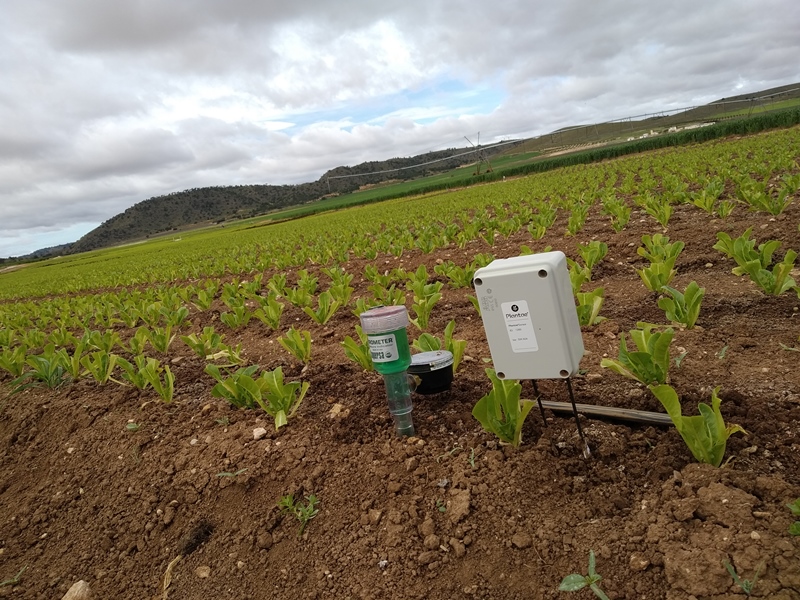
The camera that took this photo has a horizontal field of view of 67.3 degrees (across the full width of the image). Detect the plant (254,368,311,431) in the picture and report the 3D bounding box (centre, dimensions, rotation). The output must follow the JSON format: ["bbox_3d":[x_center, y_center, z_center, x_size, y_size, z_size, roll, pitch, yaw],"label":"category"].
[{"bbox_3d":[-0.242,0.201,1.255,0.114,0.122,0.117,-13,11,-13],"label":"plant"}]

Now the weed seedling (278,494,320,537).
[{"bbox_3d":[-0.149,0.323,0.906,0.060,0.060,0.056,-13,11,-14],"label":"weed seedling"}]

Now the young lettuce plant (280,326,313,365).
[{"bbox_3d":[-0.293,0.130,1.717,0.094,0.109,0.107,-13,11,-10],"label":"young lettuce plant"}]

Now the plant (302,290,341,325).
[{"bbox_3d":[-0.286,0.029,2.204,0.141,0.116,0.131,-12,11,-8],"label":"plant"}]

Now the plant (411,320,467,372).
[{"bbox_3d":[0.092,0.115,1.385,0.126,0.119,0.123,-10,11,3],"label":"plant"}]

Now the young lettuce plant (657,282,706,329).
[{"bbox_3d":[0.647,0.013,1.379,0.097,0.106,0.109,-6,12,25],"label":"young lettuce plant"}]

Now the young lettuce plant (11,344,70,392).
[{"bbox_3d":[-1.180,0.234,1.973,0.179,0.146,0.149,-17,12,-31],"label":"young lettuce plant"}]

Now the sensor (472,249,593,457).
[{"bbox_3d":[0.199,0.084,0.861,0.112,0.288,0.072,-7,16,33],"label":"sensor"}]

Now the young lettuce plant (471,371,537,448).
[{"bbox_3d":[0.164,0.172,0.954,0.099,0.131,0.109,-9,11,9],"label":"young lettuce plant"}]

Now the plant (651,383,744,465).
[{"bbox_3d":[0.396,0.168,0.796,0.108,0.109,0.114,-5,12,27],"label":"plant"}]

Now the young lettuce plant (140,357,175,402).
[{"bbox_3d":[-0.627,0.208,1.566,0.076,0.124,0.098,-15,11,-23],"label":"young lettuce plant"}]

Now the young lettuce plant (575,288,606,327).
[{"bbox_3d":[0.482,0.020,1.531,0.077,0.092,0.098,-7,11,17],"label":"young lettuce plant"}]

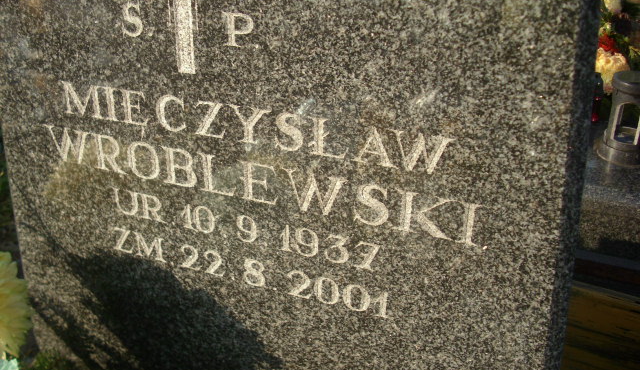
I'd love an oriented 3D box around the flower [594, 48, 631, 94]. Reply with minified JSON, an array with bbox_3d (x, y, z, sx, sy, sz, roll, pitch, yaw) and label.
[{"bbox_3d":[0.711,-0.279,1.670,0.090,0.100,0.090,10,27,21],"label":"flower"}]

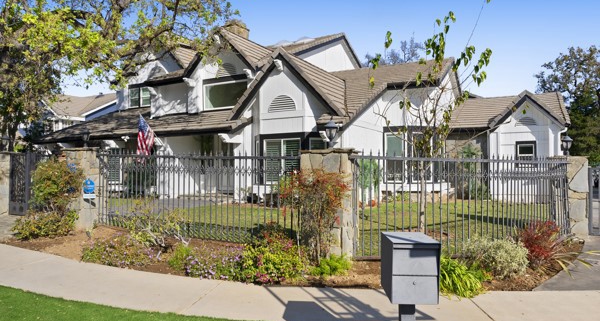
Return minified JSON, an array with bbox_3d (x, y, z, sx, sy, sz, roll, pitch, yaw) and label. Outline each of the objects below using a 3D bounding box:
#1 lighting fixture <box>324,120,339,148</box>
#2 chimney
[{"bbox_3d":[0.545,-0.443,7.500,0.245,0.490,0.245,0,0,12],"label":"lighting fixture"},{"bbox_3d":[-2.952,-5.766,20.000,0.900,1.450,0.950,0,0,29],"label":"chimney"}]

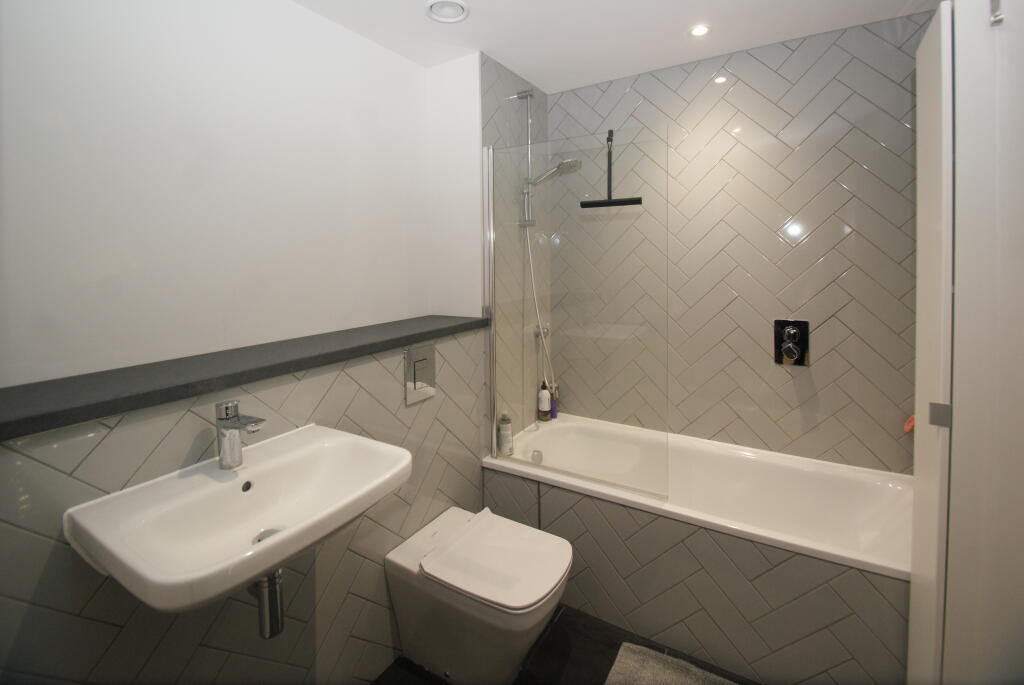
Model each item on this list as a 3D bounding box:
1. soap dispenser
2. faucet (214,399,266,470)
[{"bbox_3d":[0.182,0.322,2.345,0.071,0.211,0.071,-1,8,-6],"label":"soap dispenser"},{"bbox_3d":[-0.600,0.211,0.950,0.143,0.142,0.050,4,9,30],"label":"faucet"}]

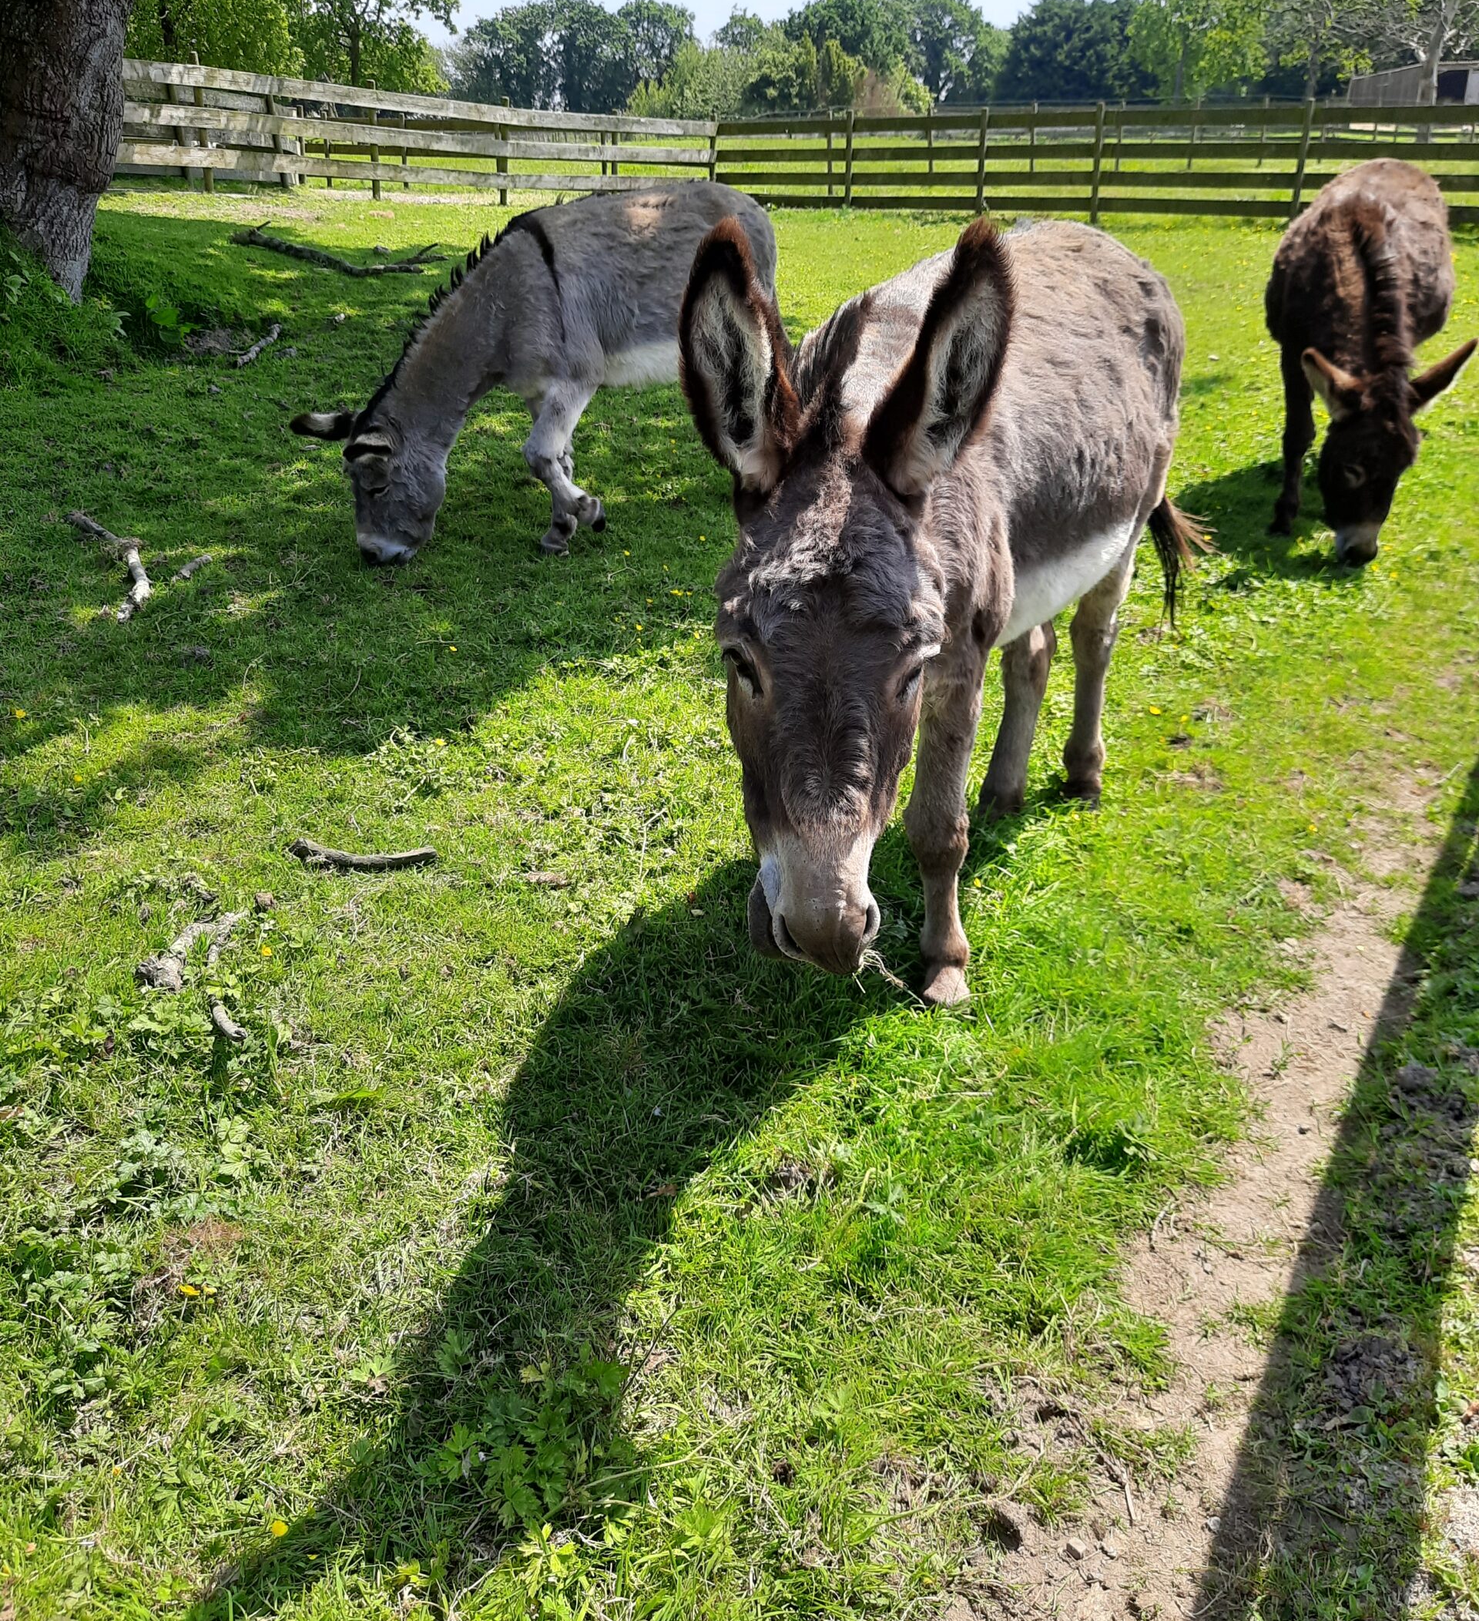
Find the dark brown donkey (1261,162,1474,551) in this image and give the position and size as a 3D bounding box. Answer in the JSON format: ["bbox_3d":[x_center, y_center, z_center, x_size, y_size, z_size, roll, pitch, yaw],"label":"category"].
[{"bbox_3d":[2.145,-1.618,4.956,0.586,1.172,1.360,8,26,17],"label":"dark brown donkey"}]

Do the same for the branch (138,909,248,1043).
[{"bbox_3d":[-0.946,0.259,2.449,0.185,0.070,0.380,-7,26,-15],"label":"branch"}]

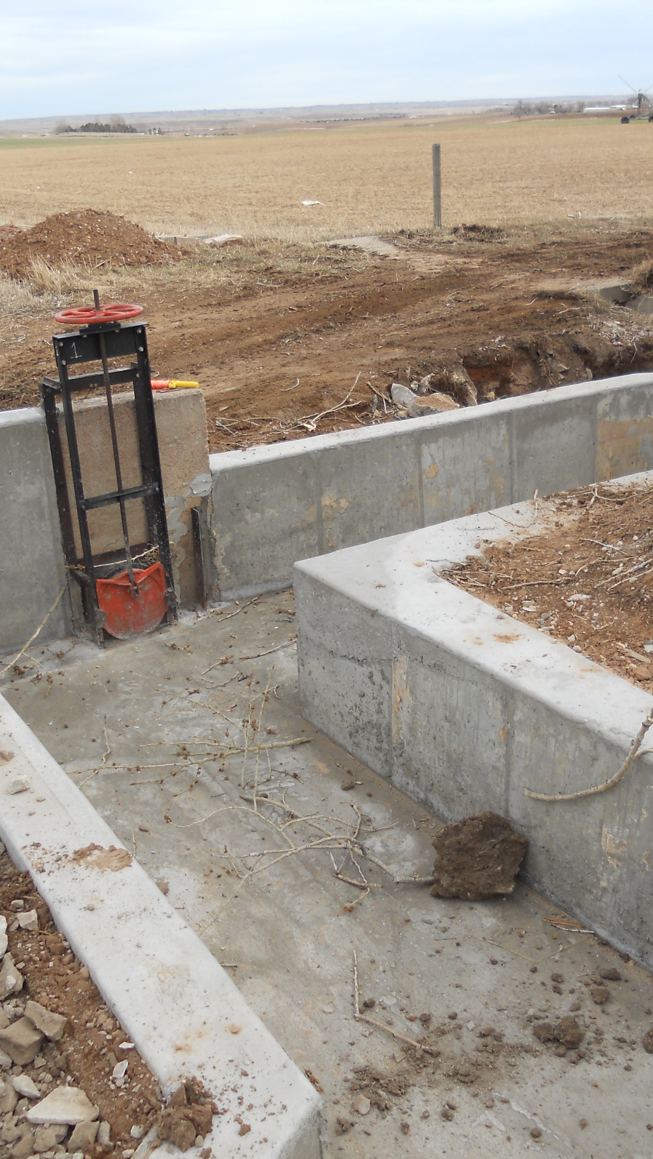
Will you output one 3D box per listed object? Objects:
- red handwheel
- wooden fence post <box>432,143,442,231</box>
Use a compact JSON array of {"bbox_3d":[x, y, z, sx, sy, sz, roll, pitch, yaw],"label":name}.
[{"bbox_3d":[-0.982,-1.141,5.200,0.388,0.050,0.388,-2,21,0],"label":"red handwheel"},{"bbox_3d":[1.721,-6.063,18.651,0.118,1.282,0.118,-3,21,0],"label":"wooden fence post"}]

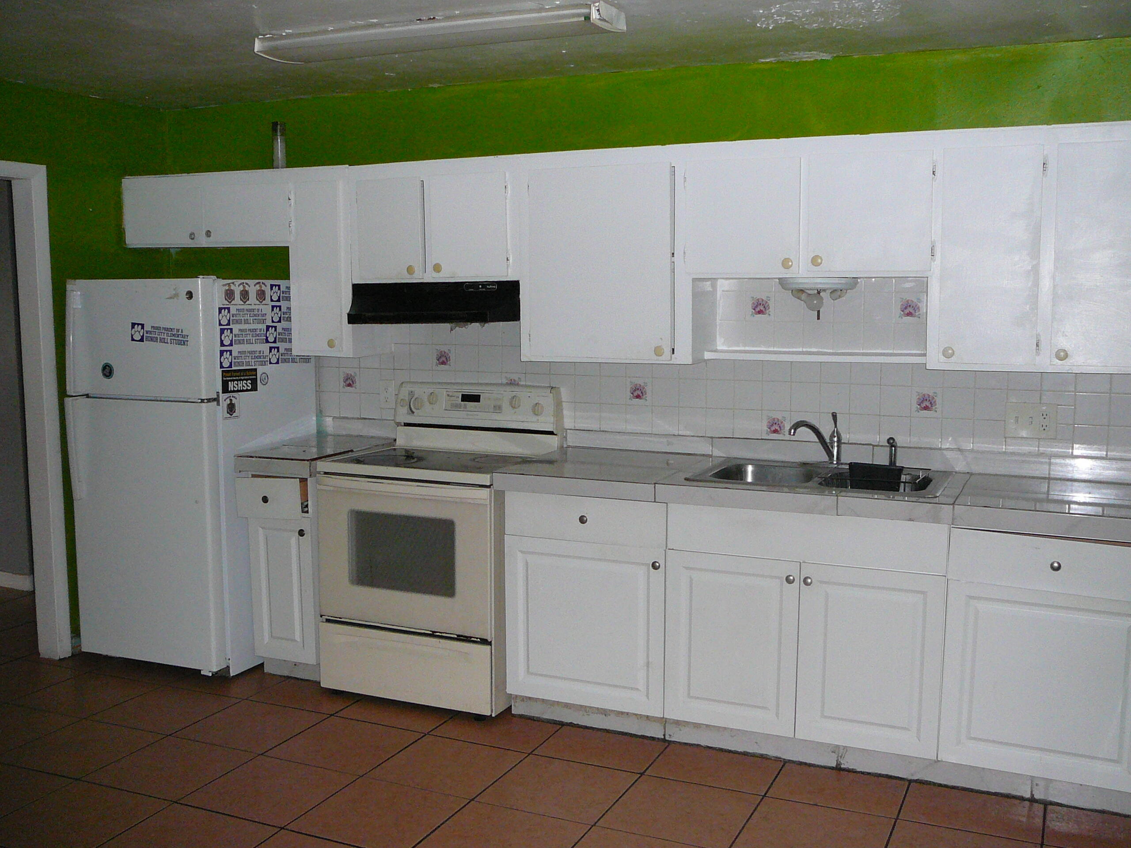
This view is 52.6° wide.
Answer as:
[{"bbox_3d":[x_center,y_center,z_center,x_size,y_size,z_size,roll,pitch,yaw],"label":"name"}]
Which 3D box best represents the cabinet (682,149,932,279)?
[{"bbox_3d":[0.871,-0.723,4.043,0.858,0.417,0.320,3,7,24],"label":"cabinet"}]

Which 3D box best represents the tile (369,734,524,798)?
[{"bbox_3d":[-0.393,1.152,3.851,0.406,0.012,0.406,3,7,24],"label":"tile"}]

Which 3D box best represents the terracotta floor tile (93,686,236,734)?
[{"bbox_3d":[-1.515,1.092,4.351,0.406,0.012,0.406,3,7,24],"label":"terracotta floor tile"}]

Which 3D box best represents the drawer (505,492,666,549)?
[{"bbox_3d":[0.156,0.307,4.141,0.604,0.156,0.450,3,7,24],"label":"drawer"}]

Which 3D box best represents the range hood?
[{"bbox_3d":[-0.470,-0.488,4.636,0.765,0.160,0.400,3,7,24],"label":"range hood"}]

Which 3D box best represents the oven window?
[{"bbox_3d":[-0.602,0.475,4.220,0.464,0.287,0.020,3,7,24],"label":"oven window"}]

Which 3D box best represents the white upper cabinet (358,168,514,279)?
[{"bbox_3d":[-0.464,-0.797,4.642,0.740,0.447,0.325,3,7,24],"label":"white upper cabinet"}]

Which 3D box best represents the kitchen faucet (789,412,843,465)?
[{"bbox_3d":[0.902,0.063,4.132,0.235,0.190,0.055,-3,7,-31],"label":"kitchen faucet"}]

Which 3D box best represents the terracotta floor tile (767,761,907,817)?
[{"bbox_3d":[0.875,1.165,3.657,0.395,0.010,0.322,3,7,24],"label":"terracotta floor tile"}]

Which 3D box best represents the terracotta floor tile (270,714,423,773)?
[{"bbox_3d":[-0.761,1.123,3.987,0.395,0.010,0.395,3,7,24],"label":"terracotta floor tile"}]

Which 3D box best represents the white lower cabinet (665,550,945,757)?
[{"bbox_3d":[0.868,0.702,3.943,0.901,0.587,0.600,3,7,24],"label":"white lower cabinet"}]

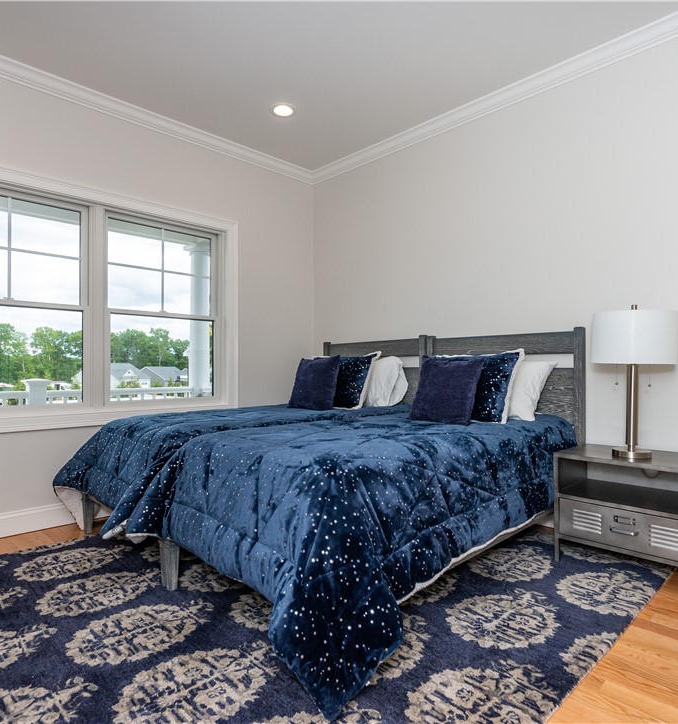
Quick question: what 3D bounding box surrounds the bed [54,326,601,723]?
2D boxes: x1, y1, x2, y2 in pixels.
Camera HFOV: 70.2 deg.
[{"bbox_3d":[-0.106,0.401,2.775,2.072,1.184,2.273,1,-1,-44],"label":"bed"}]

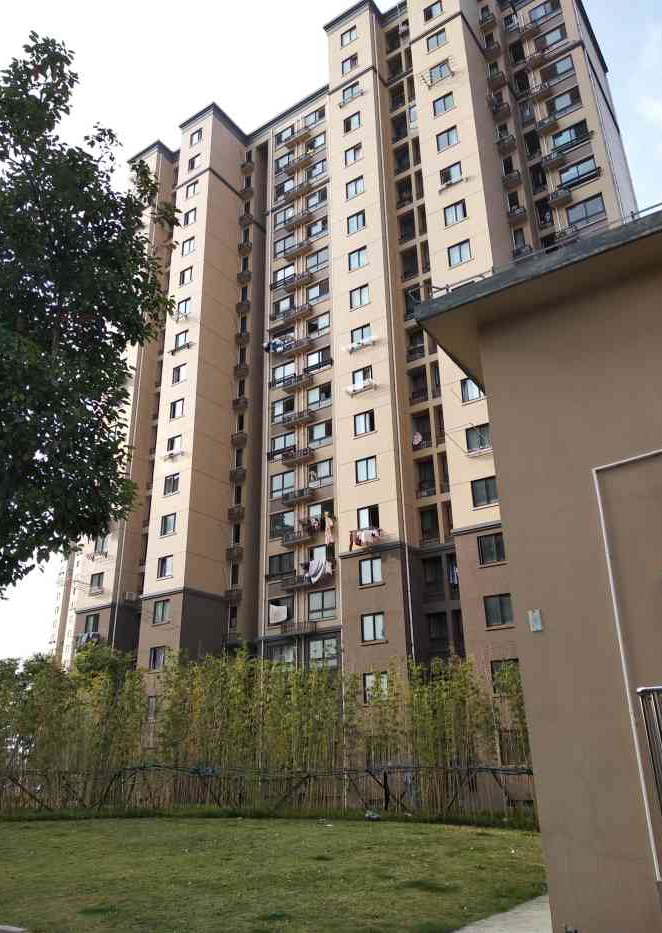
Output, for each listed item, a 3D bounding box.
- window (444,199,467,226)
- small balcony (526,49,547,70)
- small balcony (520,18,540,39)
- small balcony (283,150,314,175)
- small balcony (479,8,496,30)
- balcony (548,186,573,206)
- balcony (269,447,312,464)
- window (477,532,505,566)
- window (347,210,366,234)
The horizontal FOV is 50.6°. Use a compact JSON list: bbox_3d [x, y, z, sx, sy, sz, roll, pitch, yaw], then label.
[{"bbox_3d":[7.344,-14.848,41.191,1.273,1.320,0.120,-14,-26,30],"label":"window"},{"bbox_3d":[13.752,-27.190,47.097,1.200,0.682,0.580,-15,-26,31],"label":"small balcony"},{"bbox_3d":[13.382,-29.438,47.056,1.073,0.580,0.638,-15,-26,30],"label":"small balcony"},{"bbox_3d":[-2.593,-24.953,57.585,2.600,0.700,0.650,-14,-26,30],"label":"small balcony"},{"bbox_3d":[11.164,-31.626,49.958,1.100,0.650,0.680,-14,-26,30],"label":"small balcony"},{"bbox_3d":[14.002,-16.207,42.542,1.348,0.645,0.557,-15,-26,31],"label":"balcony"},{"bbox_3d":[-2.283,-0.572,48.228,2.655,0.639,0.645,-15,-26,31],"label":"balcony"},{"bbox_3d":[7.693,3.960,33.403,1.299,1.369,0.145,-15,-26,30],"label":"window"},{"bbox_3d":[1.705,-16.076,46.207,1.302,1.334,0.117,-15,-26,31],"label":"window"}]

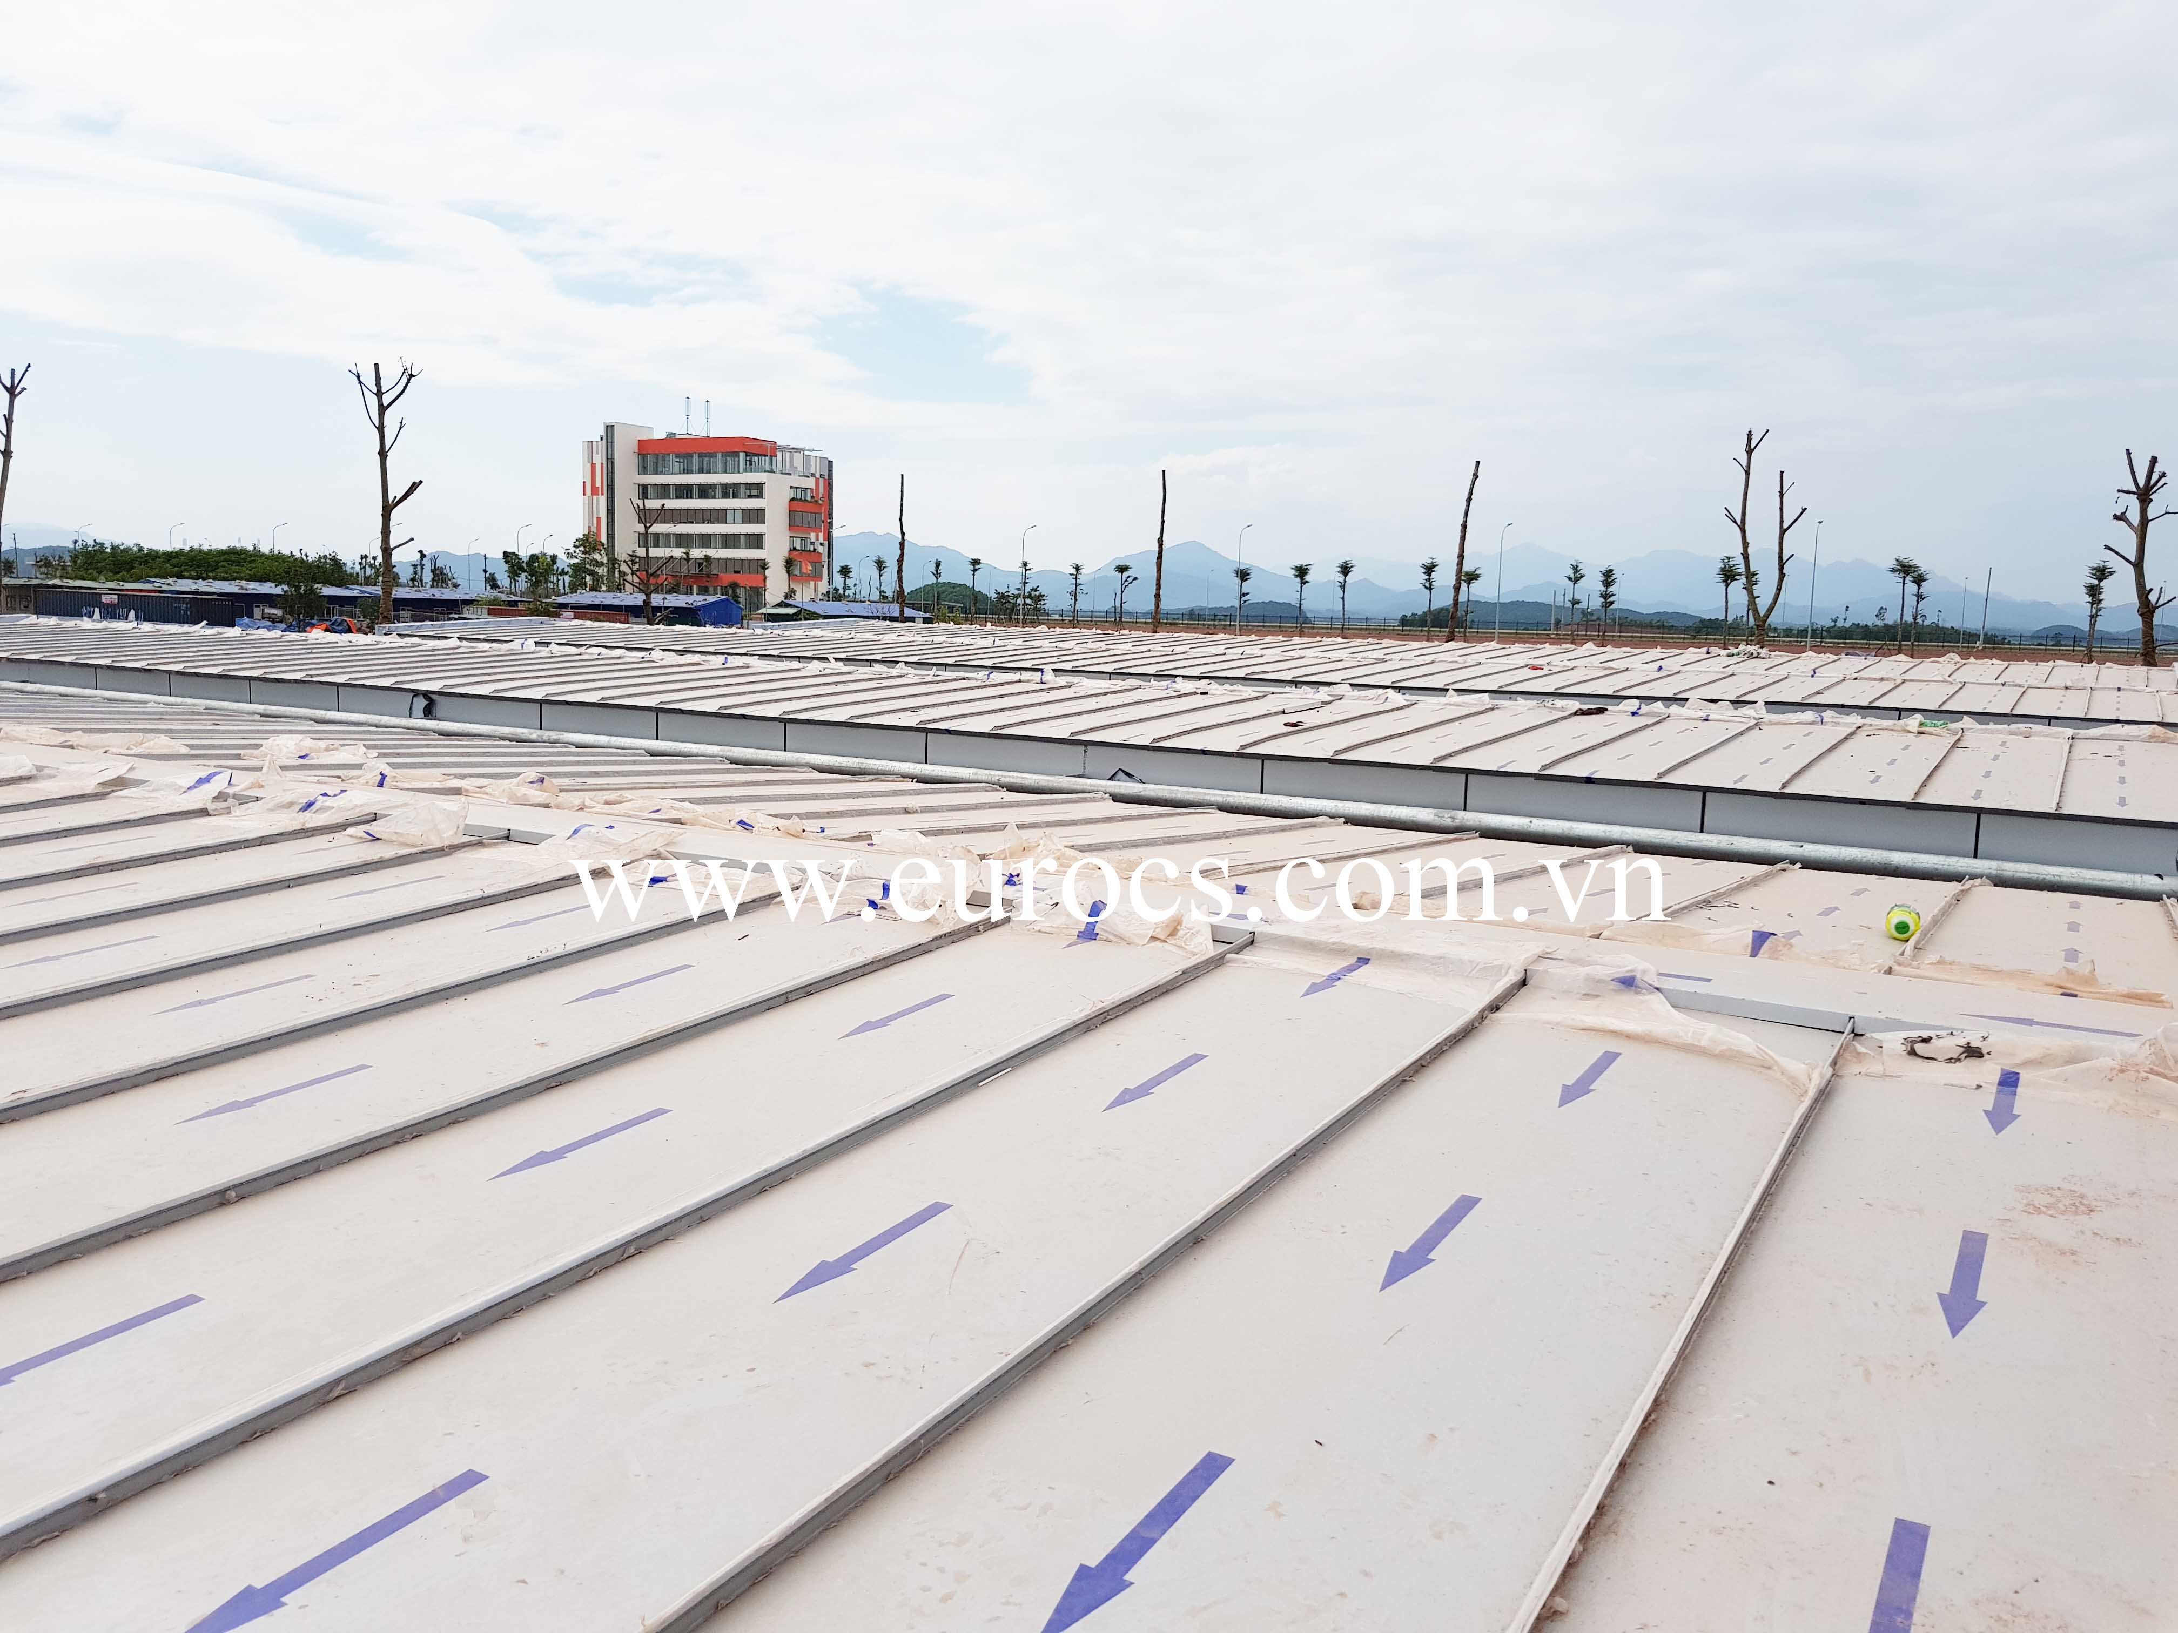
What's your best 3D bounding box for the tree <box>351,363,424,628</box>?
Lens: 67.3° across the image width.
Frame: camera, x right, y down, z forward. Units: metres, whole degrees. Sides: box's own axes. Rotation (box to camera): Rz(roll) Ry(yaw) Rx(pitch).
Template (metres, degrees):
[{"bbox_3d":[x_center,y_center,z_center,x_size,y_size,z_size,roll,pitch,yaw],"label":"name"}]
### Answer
[{"bbox_3d":[-26.470,-11.062,61.696,2.690,11.849,2.421,-2,8,-23],"label":"tree"}]

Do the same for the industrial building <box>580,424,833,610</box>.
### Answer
[{"bbox_3d":[-60.605,-45.489,252.698,35.464,27.888,21.055,5,8,26],"label":"industrial building"}]

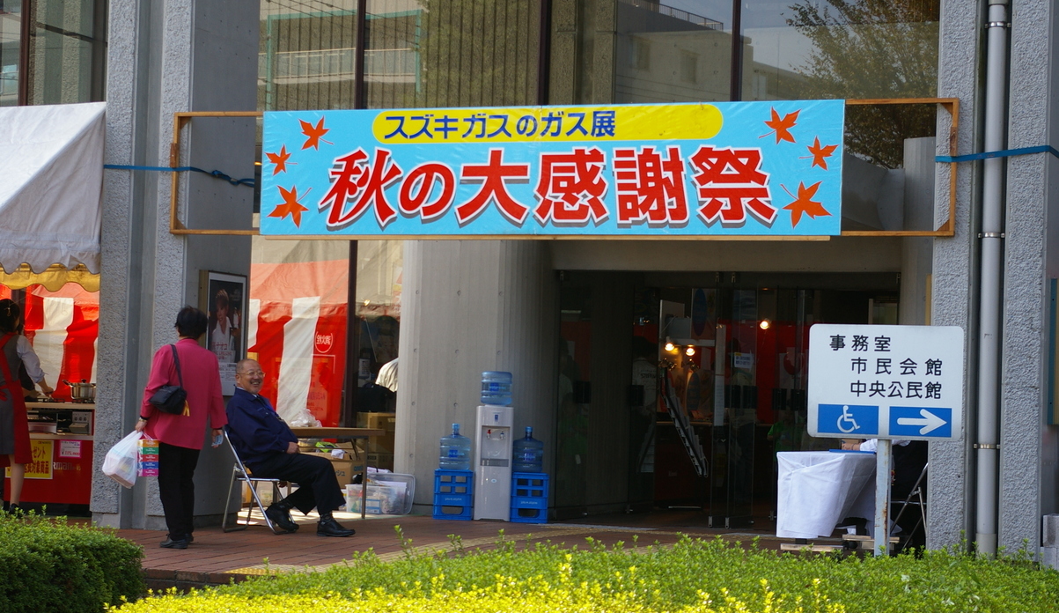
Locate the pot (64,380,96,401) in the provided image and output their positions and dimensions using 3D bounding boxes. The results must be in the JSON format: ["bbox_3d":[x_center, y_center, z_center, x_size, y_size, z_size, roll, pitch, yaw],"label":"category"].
[{"bbox_3d":[-3.474,0.649,18.800,0.320,0.165,0.210,2,-2,-6],"label":"pot"}]

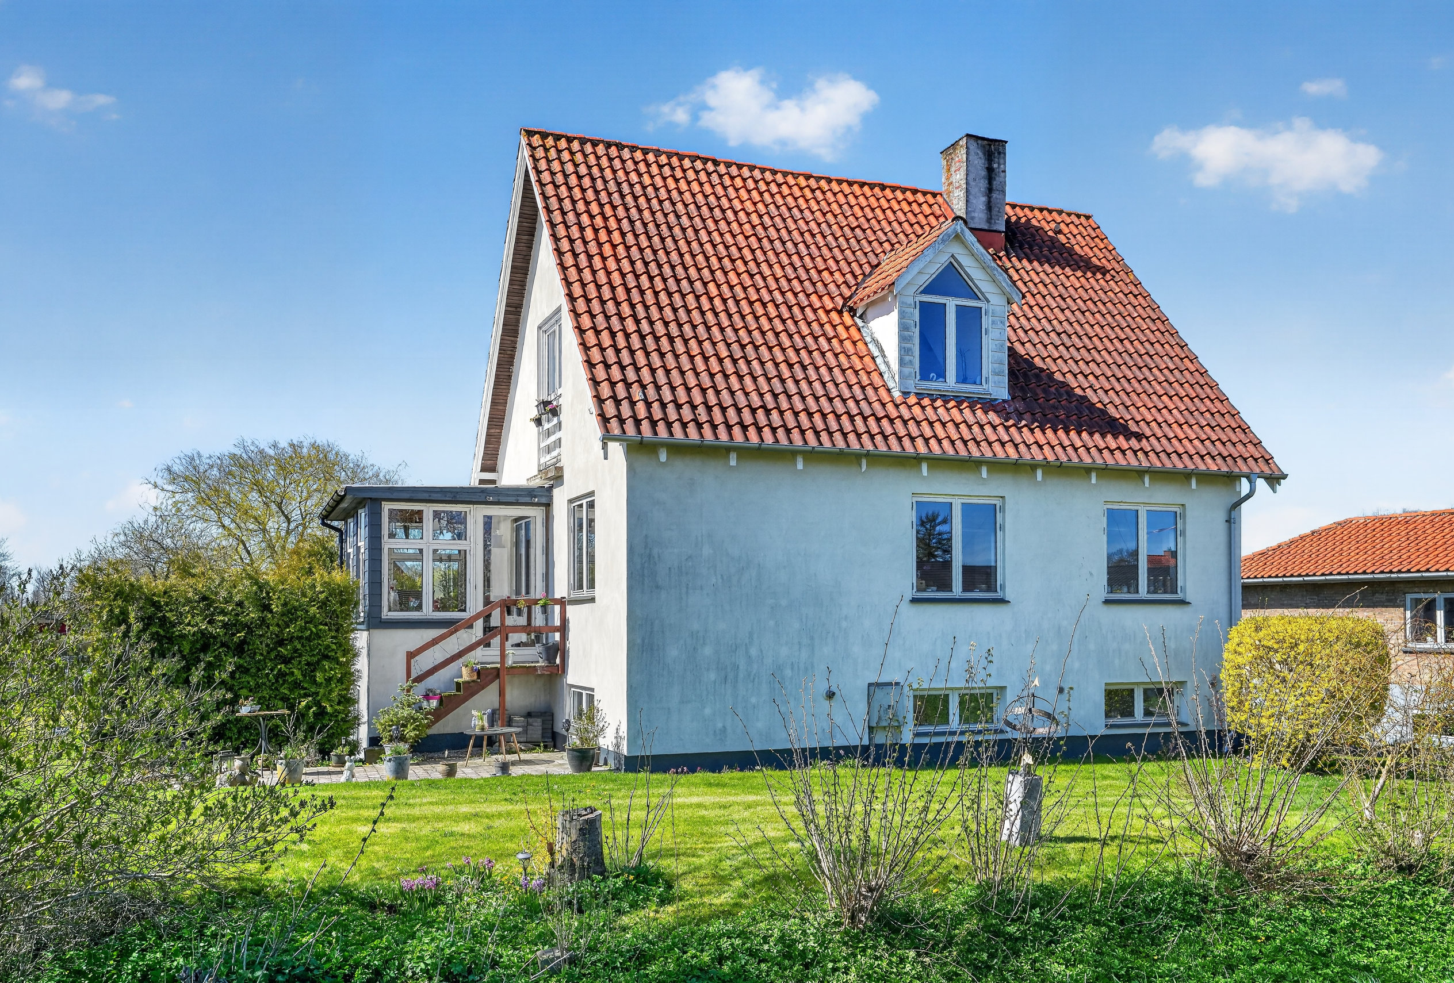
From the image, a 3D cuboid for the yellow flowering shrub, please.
[{"bbox_3d":[8.068,2.724,17.100,2.320,2.000,2.150,-1,-3,25],"label":"yellow flowering shrub"}]

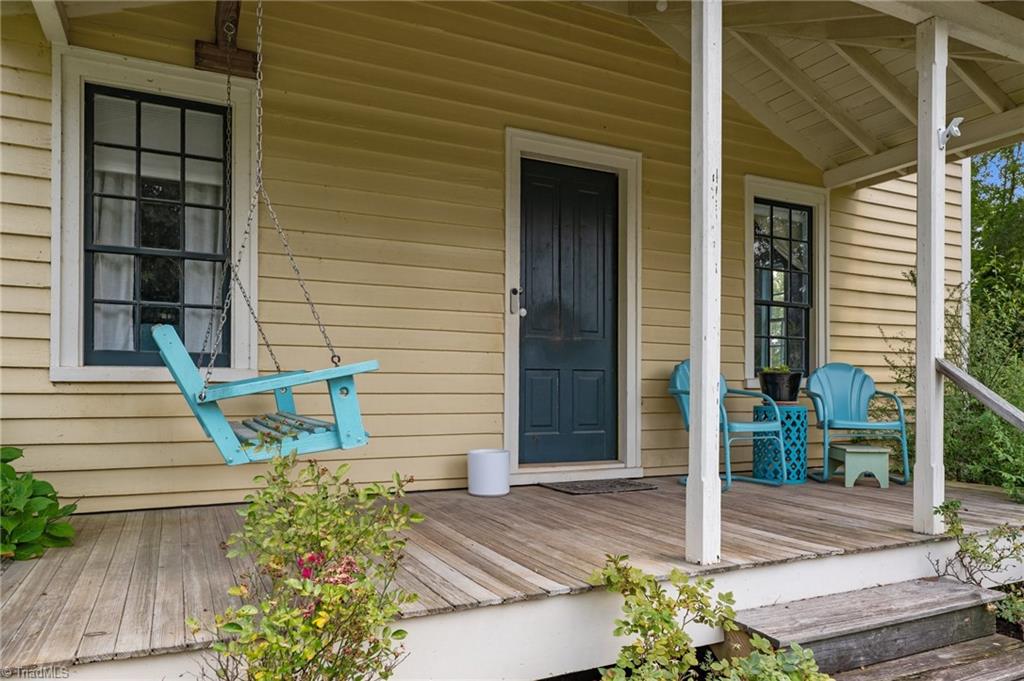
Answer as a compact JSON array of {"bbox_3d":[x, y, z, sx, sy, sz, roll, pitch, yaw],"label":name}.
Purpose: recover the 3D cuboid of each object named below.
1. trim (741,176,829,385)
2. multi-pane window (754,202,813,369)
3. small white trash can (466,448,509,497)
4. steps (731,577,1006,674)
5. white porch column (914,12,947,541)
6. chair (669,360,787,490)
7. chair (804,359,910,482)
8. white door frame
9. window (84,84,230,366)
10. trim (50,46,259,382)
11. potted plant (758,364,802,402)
[{"bbox_3d":[2.303,-0.461,5.781,0.974,1.735,0.113,1,0,-26],"label":"trim"},{"bbox_3d":[2.325,-0.438,5.829,0.735,1.490,0.066,1,0,-26],"label":"multi-pane window"},{"bbox_3d":[-0.147,0.833,4.323,0.269,0.270,0.269,1,-2,0],"label":"small white trash can"},{"bbox_3d":[1.381,1.129,2.662,1.301,0.193,0.358,1,-2,-26],"label":"steps"},{"bbox_3d":[1.953,-0.292,3.185,0.101,2.381,0.094,1,0,-26],"label":"white porch column"},{"bbox_3d":[1.532,0.577,4.884,0.542,0.882,0.622,2,-2,-29],"label":"chair"},{"bbox_3d":[2.567,0.600,5.159,0.542,0.886,0.622,0,-2,6],"label":"chair"},{"bbox_3d":[0.445,-0.203,4.870,1.133,2.407,0.123,1,0,-26],"label":"white door frame"},{"bbox_3d":[-1.906,-0.586,3.714,0.708,1.459,0.057,1,0,-26],"label":"window"},{"bbox_3d":[-1.903,-0.628,3.705,0.990,1.725,0.075,1,0,-26],"label":"trim"},{"bbox_3d":[1.977,0.312,5.006,0.316,0.278,0.316,1,-2,-26],"label":"potted plant"}]

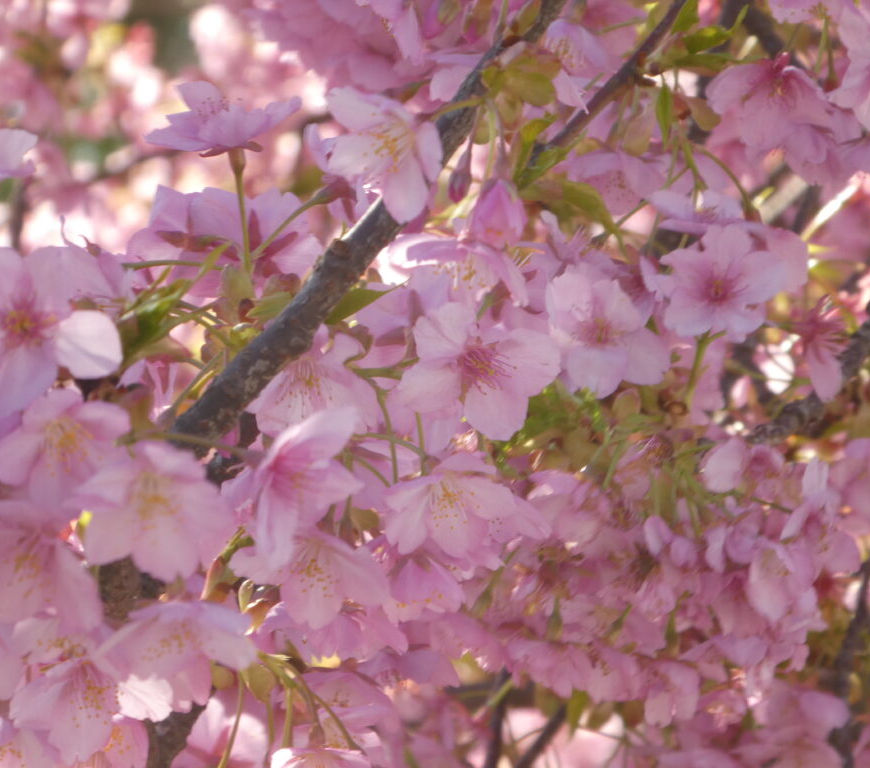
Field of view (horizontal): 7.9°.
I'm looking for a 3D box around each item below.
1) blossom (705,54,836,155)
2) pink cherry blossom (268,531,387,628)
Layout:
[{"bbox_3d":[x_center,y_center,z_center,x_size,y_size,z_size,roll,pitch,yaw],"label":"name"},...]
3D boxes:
[{"bbox_3d":[0.088,-0.074,1.660,0.034,0.020,0.029,0,-49,0],"label":"blossom"},{"bbox_3d":[-0.025,0.045,1.470,0.030,0.023,0.018,0,33,-3],"label":"pink cherry blossom"}]

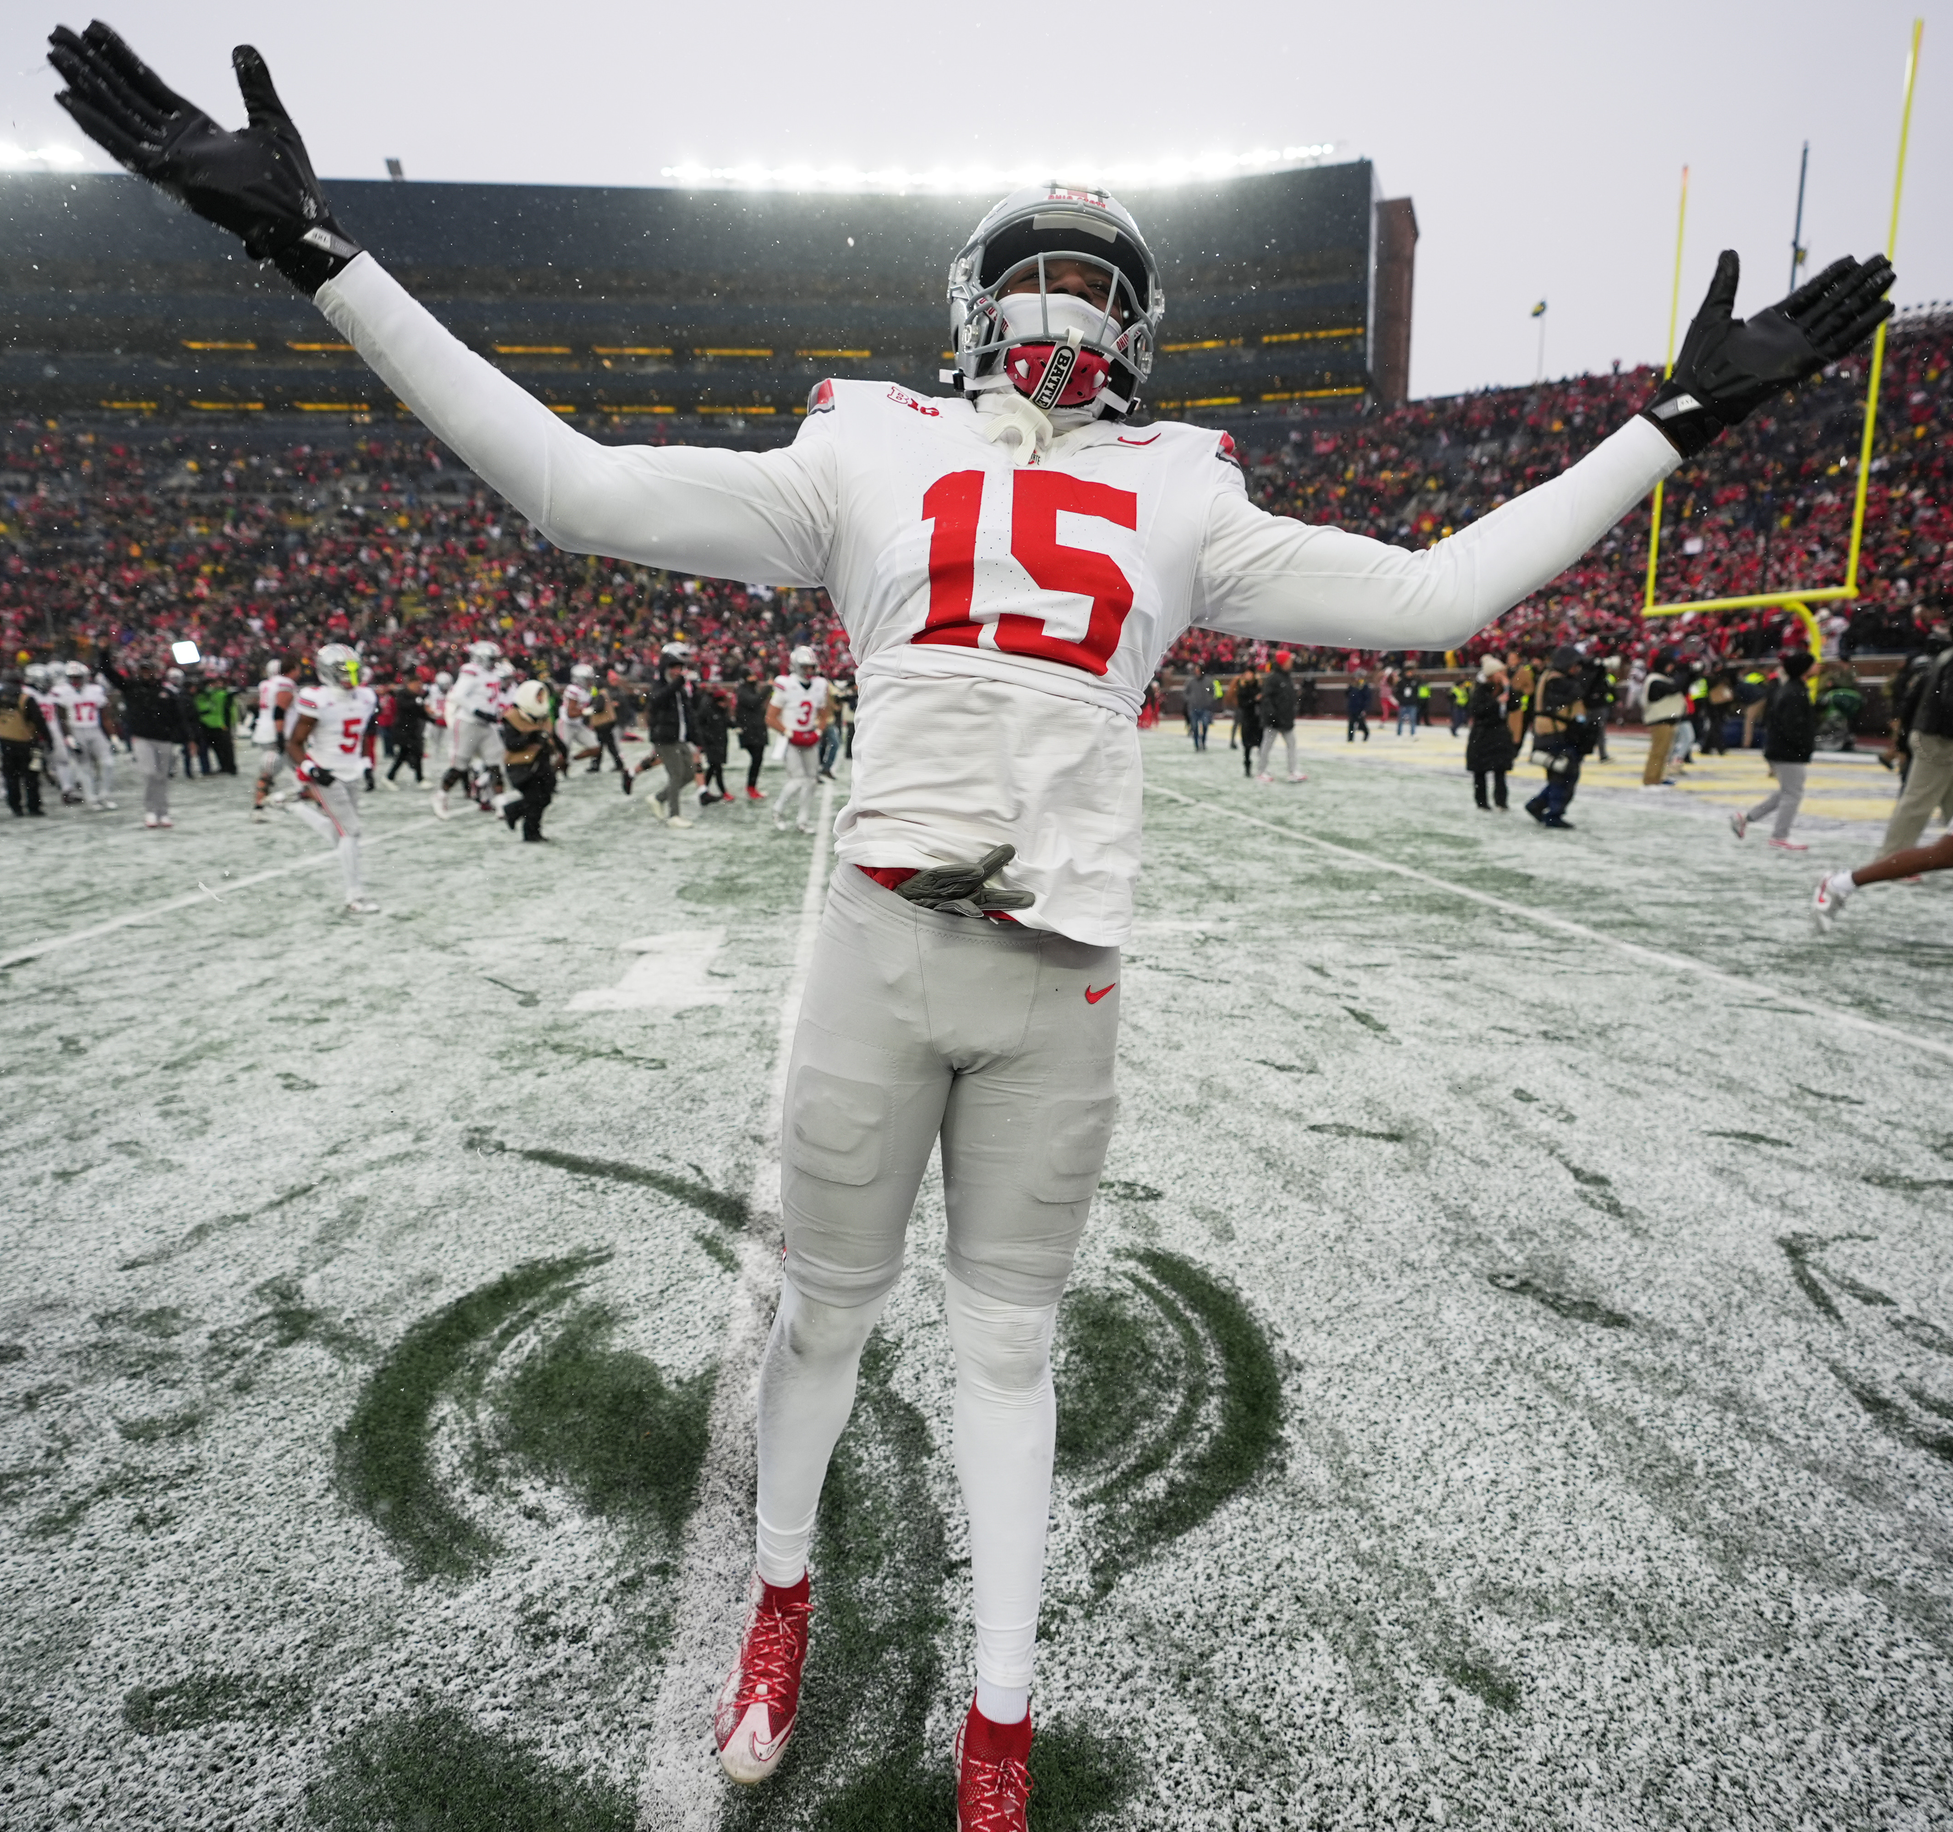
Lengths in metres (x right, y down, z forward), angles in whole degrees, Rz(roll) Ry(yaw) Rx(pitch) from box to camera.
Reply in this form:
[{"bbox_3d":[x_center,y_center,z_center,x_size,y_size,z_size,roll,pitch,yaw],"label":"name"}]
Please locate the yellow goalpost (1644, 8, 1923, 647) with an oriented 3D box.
[{"bbox_3d":[16.277,-9.434,24.172,1.970,12.120,5.750,-2,11,-6],"label":"yellow goalpost"}]

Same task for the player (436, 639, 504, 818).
[{"bbox_3d":[-6.169,-2.267,14.900,0.800,1.990,0.660,4,12,24],"label":"player"}]

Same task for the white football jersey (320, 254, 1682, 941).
[{"bbox_3d":[0.041,-0.303,1.408,1.300,0.700,0.540,-1,11,1],"label":"white football jersey"}]

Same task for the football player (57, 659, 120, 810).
[{"bbox_3d":[-12.100,-2.466,16.625,0.760,1.950,0.500,-8,13,-35],"label":"football player"}]

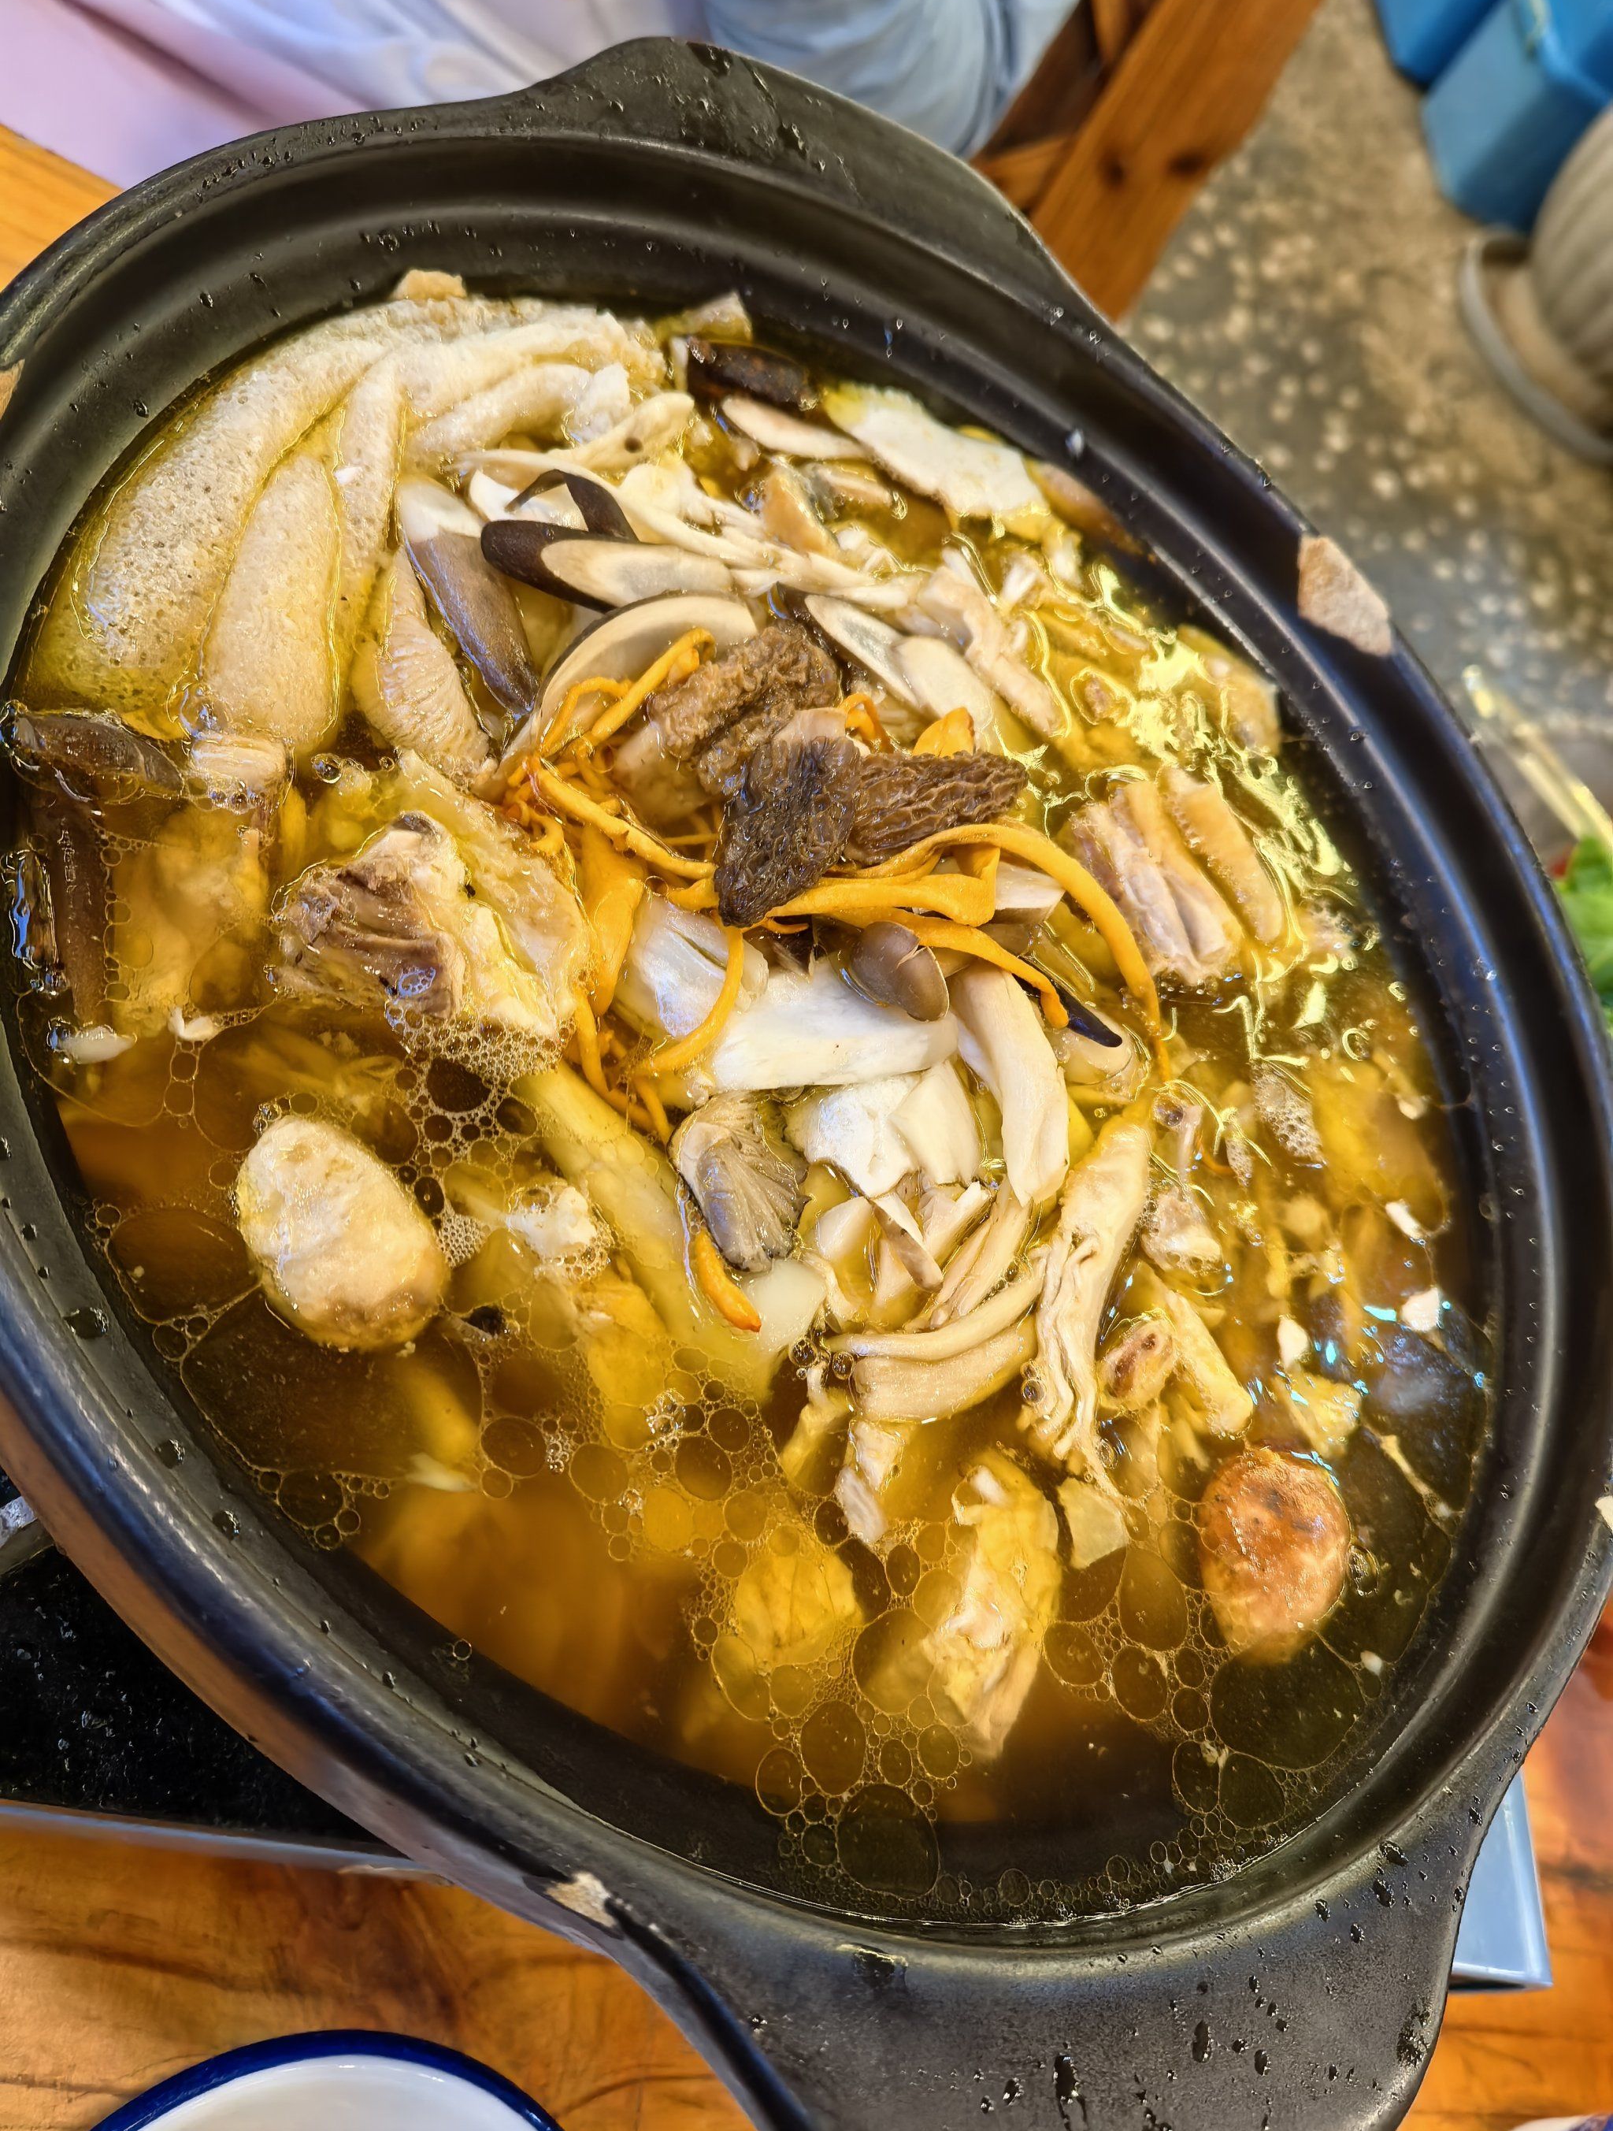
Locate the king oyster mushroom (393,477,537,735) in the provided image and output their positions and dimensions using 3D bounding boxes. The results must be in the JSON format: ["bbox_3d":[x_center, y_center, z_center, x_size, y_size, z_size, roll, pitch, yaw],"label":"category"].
[{"bbox_3d":[-0.051,-0.069,0.254,0.014,0.010,0.041,-21,84,-40],"label":"king oyster mushroom"}]

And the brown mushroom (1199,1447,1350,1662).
[{"bbox_3d":[0.081,0.084,0.290,0.034,0.019,0.036,28,52,-22],"label":"brown mushroom"}]

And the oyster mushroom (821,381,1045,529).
[{"bbox_3d":[0.029,-0.132,0.365,0.056,0.010,0.028,17,57,-29],"label":"oyster mushroom"}]

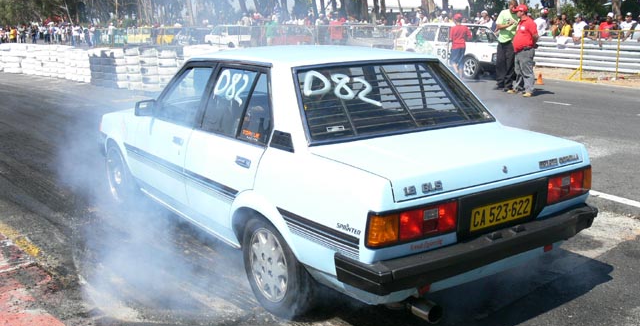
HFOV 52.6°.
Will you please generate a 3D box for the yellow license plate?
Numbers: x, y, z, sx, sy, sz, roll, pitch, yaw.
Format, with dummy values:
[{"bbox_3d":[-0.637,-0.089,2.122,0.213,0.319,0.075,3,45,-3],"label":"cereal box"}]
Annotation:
[{"bbox_3d":[0.865,0.238,3.055,0.440,0.117,0.020,-9,17,-35],"label":"yellow license plate"}]

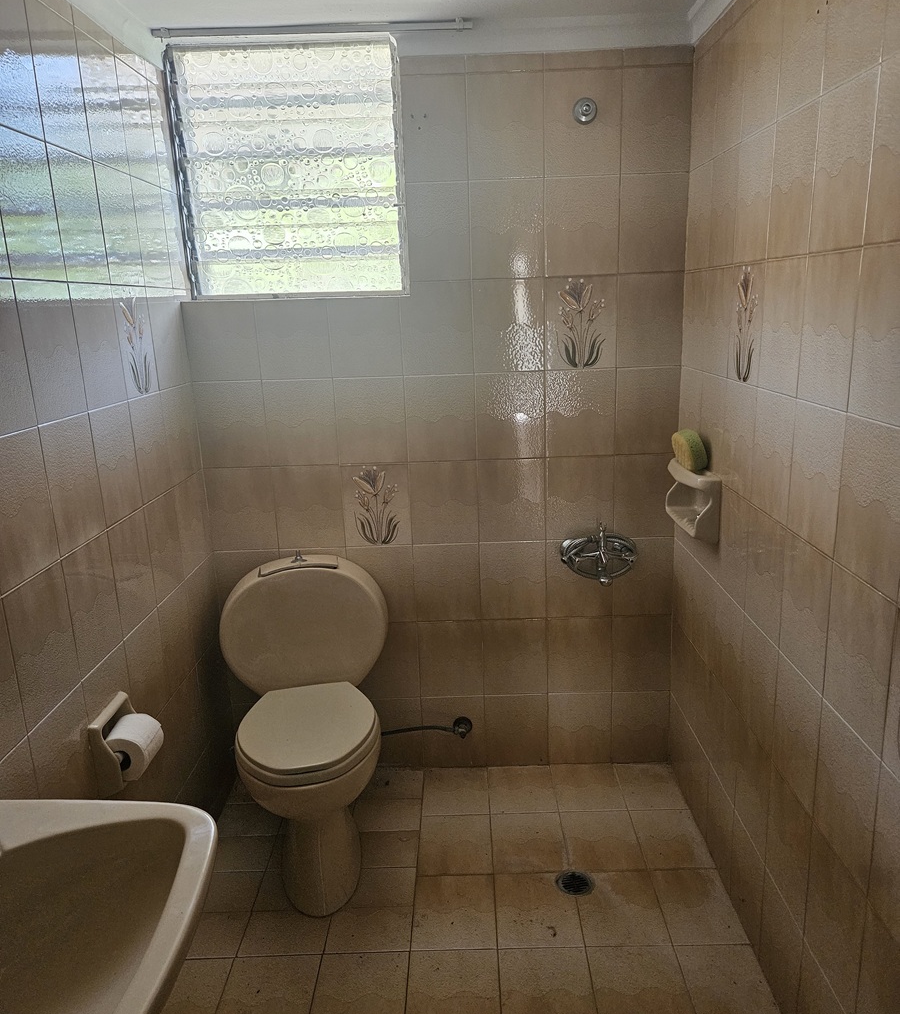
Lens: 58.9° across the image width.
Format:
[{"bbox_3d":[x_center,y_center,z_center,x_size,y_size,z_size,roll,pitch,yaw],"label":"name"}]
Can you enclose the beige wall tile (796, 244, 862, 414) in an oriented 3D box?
[{"bbox_3d":[0.643,-0.301,1.347,0.010,0.251,0.200,-2,14,1],"label":"beige wall tile"}]

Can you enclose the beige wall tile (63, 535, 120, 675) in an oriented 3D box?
[{"bbox_3d":[-0.737,0.199,1.643,0.010,0.250,0.199,-2,14,1],"label":"beige wall tile"}]

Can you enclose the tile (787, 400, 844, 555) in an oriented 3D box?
[{"bbox_3d":[0.646,-0.054,1.401,0.010,0.250,0.200,-1,14,1],"label":"tile"}]

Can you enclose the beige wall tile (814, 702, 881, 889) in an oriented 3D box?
[{"bbox_3d":[0.669,0.483,1.342,0.010,0.251,0.200,-2,14,1],"label":"beige wall tile"}]

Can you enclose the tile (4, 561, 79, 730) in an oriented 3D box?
[{"bbox_3d":[-0.738,0.248,1.445,0.010,0.251,0.200,-2,14,1],"label":"tile"}]

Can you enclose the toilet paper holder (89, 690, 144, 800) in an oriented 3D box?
[{"bbox_3d":[-0.683,0.492,1.668,0.055,0.155,0.152,-2,14,1],"label":"toilet paper holder"}]

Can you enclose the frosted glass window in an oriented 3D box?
[{"bbox_3d":[-0.432,-0.912,2.194,0.612,0.649,0.080,-2,16,1],"label":"frosted glass window"}]

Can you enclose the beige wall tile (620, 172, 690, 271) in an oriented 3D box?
[{"bbox_3d":[0.549,-0.766,2.157,0.181,0.250,0.010,-2,14,1],"label":"beige wall tile"}]

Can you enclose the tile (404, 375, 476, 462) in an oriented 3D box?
[{"bbox_3d":[-0.027,-0.254,2.284,0.200,0.250,0.010,-2,16,2],"label":"tile"}]

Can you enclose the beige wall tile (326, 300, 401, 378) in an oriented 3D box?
[{"bbox_3d":[-0.234,-0.475,2.231,0.199,0.212,0.010,-2,14,1],"label":"beige wall tile"}]

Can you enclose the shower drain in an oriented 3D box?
[{"bbox_3d":[0.322,0.966,2.039,0.097,0.010,0.097,-2,14,1],"label":"shower drain"}]

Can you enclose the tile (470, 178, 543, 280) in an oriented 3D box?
[{"bbox_3d":[0.157,-0.754,2.166,0.199,0.250,0.010,-2,14,1],"label":"tile"}]

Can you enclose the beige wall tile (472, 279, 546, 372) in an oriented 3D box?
[{"bbox_3d":[0.166,-0.509,2.229,0.199,0.250,0.010,-2,14,1],"label":"beige wall tile"}]

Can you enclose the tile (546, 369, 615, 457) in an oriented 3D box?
[{"bbox_3d":[0.377,-0.271,2.289,0.200,0.251,0.010,-2,14,1],"label":"tile"}]

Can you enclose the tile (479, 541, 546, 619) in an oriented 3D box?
[{"bbox_3d":[0.194,0.225,2.418,0.199,0.250,0.010,-2,14,1],"label":"tile"}]

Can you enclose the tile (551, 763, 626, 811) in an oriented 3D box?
[{"bbox_3d":[0.421,0.863,2.446,0.200,0.010,0.247,-2,14,1],"label":"tile"}]

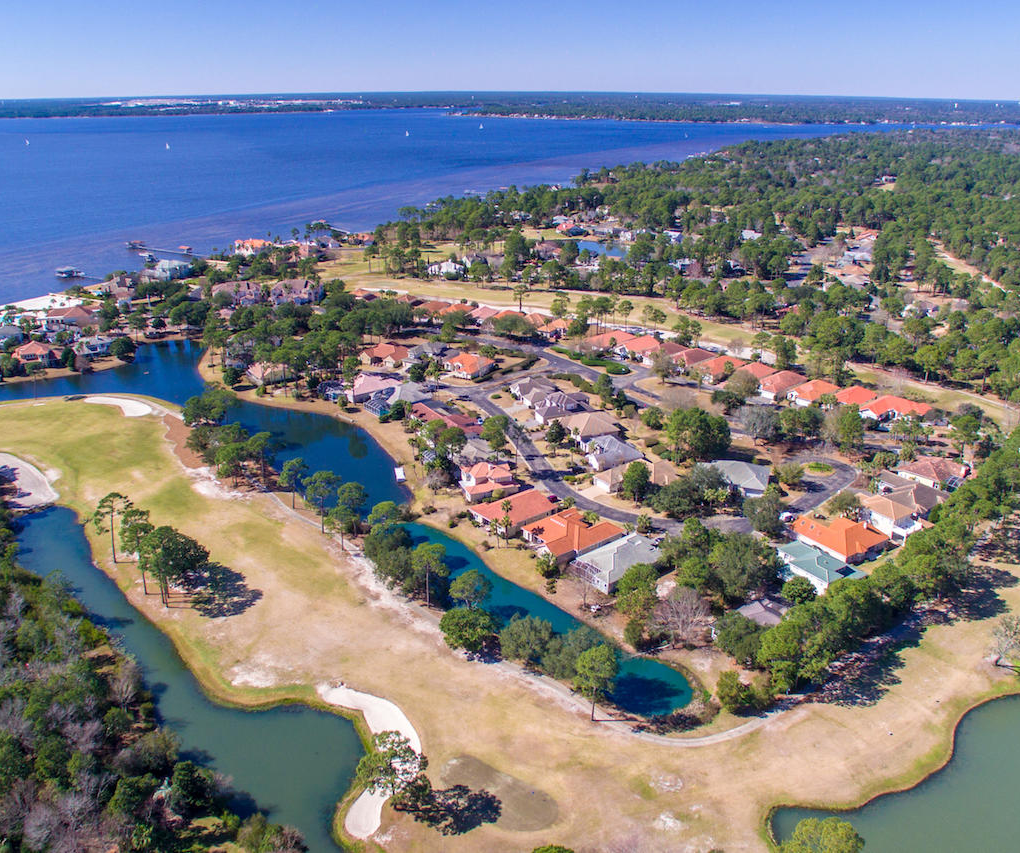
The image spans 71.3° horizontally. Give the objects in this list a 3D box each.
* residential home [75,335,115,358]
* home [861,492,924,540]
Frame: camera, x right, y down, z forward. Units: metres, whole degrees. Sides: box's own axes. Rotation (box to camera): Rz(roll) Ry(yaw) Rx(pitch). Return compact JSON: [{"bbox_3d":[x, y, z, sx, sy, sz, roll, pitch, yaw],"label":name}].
[{"bbox_3d":[-183.750,-36.340,316.710,18.500,6.800,19.500,-15,30,-29],"label":"residential home"},{"bbox_3d":[105.530,23.720,198.830,11.500,8.200,17.500,-15,29,-29],"label":"home"}]

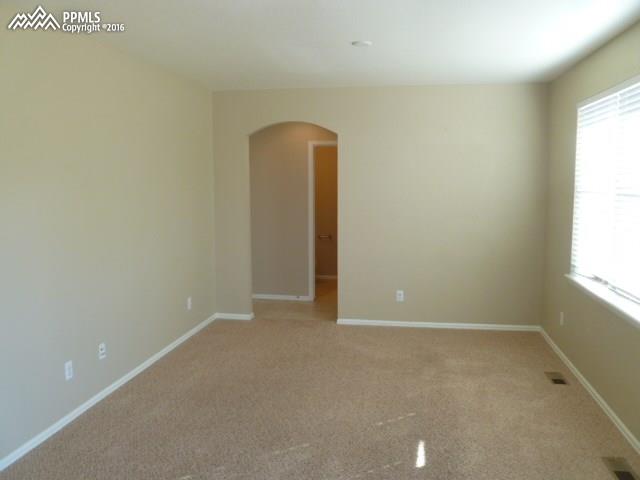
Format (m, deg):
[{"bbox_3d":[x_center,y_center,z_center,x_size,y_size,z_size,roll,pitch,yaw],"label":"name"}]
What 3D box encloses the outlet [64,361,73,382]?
[{"bbox_3d":[-1.649,0.855,3.389,0.010,0.117,0.072,1,7,10],"label":"outlet"}]

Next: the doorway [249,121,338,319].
[{"bbox_3d":[-0.294,-0.190,5.783,1.016,2.228,0.140,1,7,10],"label":"doorway"}]

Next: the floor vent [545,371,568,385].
[{"bbox_3d":[1.919,1.115,4.173,0.140,0.015,0.285,1,7,10],"label":"floor vent"}]

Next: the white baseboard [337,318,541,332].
[{"bbox_3d":[1.250,0.919,5.561,2.149,0.065,0.016,1,7,10],"label":"white baseboard"}]

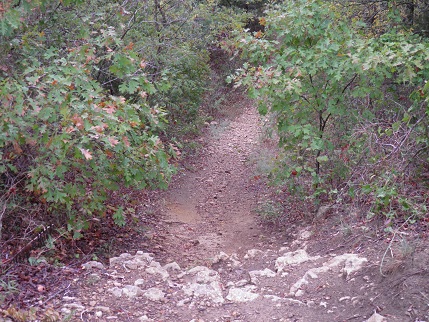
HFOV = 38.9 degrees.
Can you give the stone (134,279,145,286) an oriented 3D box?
[{"bbox_3d":[-0.587,0.950,4.750,0.078,0.055,0.070,0,13,0],"label":"stone"}]

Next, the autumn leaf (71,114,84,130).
[{"bbox_3d":[-1.038,-0.292,4.600,0.105,0.110,0.050,-3,15,-12],"label":"autumn leaf"}]

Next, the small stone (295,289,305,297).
[{"bbox_3d":[0.637,0.985,4.550,0.075,0.055,0.068,0,13,0],"label":"small stone"}]

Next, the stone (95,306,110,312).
[{"bbox_3d":[-0.638,0.846,3.458,0.090,0.027,0.055,-3,15,-11],"label":"stone"}]

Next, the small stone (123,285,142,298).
[{"bbox_3d":[-0.621,0.988,4.600,0.151,0.095,0.130,0,13,0],"label":"small stone"}]

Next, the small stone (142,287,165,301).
[{"bbox_3d":[-0.457,0.993,4.550,0.165,0.090,0.140,0,13,0],"label":"small stone"}]

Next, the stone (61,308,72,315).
[{"bbox_3d":[-0.835,0.849,3.428,0.067,0.030,0.050,-4,16,-15],"label":"stone"}]

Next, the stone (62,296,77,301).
[{"bbox_3d":[-1.062,1.007,4.450,0.103,0.026,0.060,0,13,0],"label":"stone"}]

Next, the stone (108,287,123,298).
[{"bbox_3d":[-0.605,0.803,3.711,0.082,0.055,0.070,-3,15,-10],"label":"stone"}]

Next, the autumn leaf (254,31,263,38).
[{"bbox_3d":[0.493,-1.416,6.800,0.090,0.080,0.045,1,15,4],"label":"autumn leaf"}]

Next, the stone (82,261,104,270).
[{"bbox_3d":[-0.839,0.725,4.213,0.150,0.055,0.090,-3,15,-12],"label":"stone"}]

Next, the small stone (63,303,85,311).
[{"bbox_3d":[-0.998,1.030,4.300,0.156,0.045,0.100,0,13,0],"label":"small stone"}]

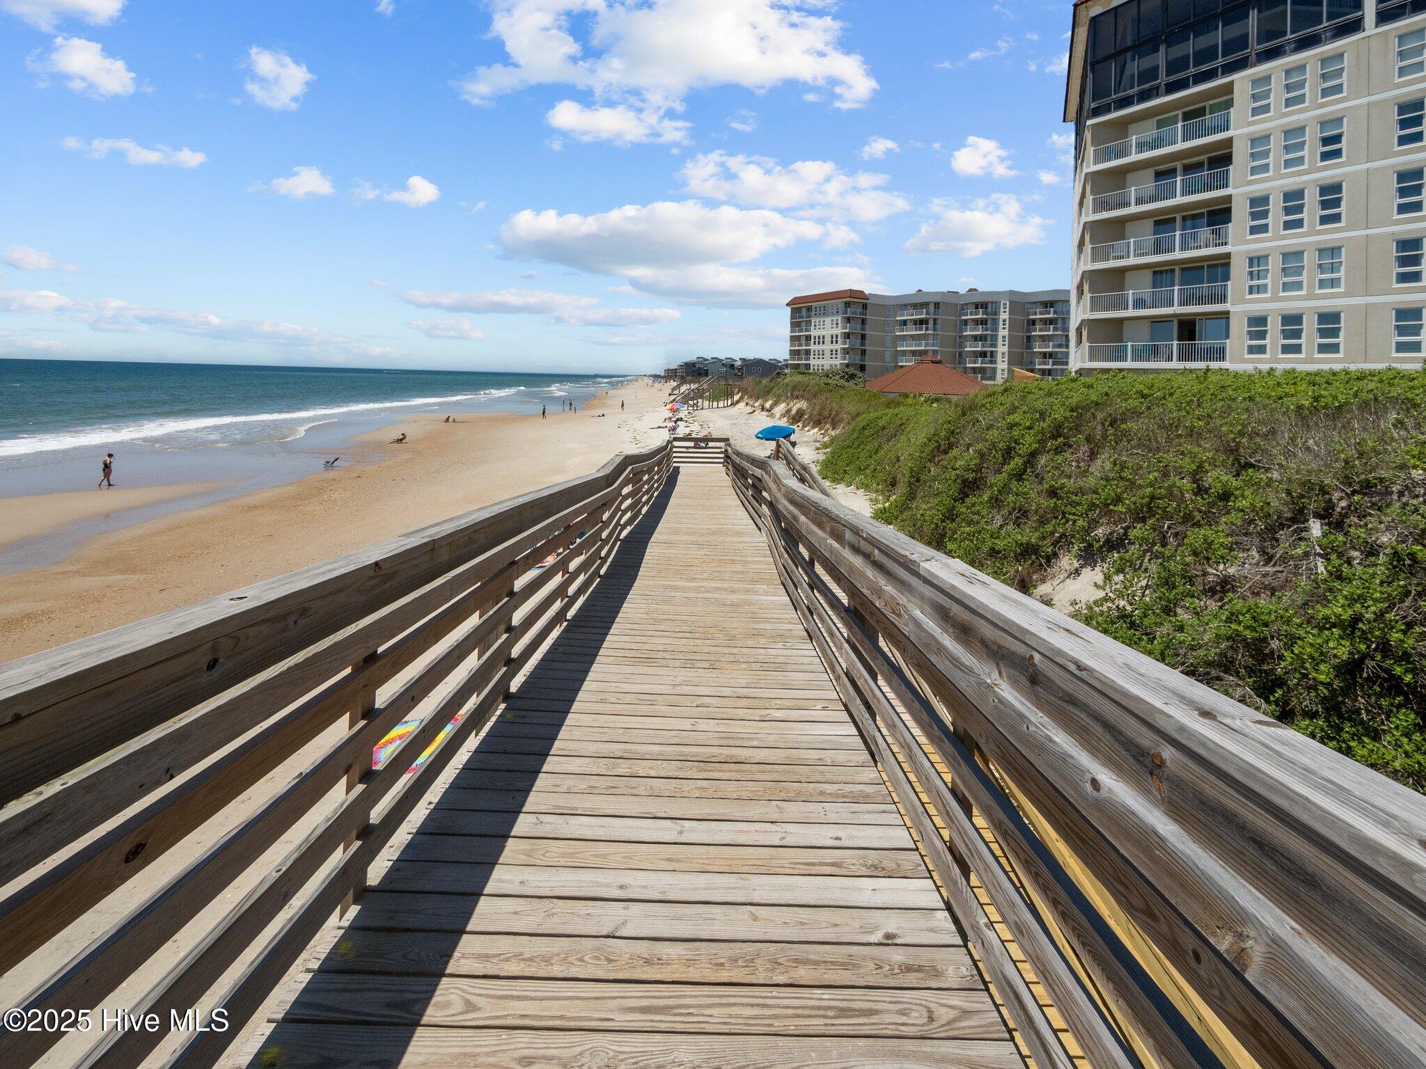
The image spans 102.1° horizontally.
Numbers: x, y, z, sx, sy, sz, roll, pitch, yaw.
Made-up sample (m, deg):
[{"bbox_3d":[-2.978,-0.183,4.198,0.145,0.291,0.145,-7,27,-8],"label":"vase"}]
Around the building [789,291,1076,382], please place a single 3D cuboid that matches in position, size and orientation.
[{"bbox_3d":[41.000,-34.000,108.000,53.000,19.000,20.000,4,13,11],"label":"building"}]

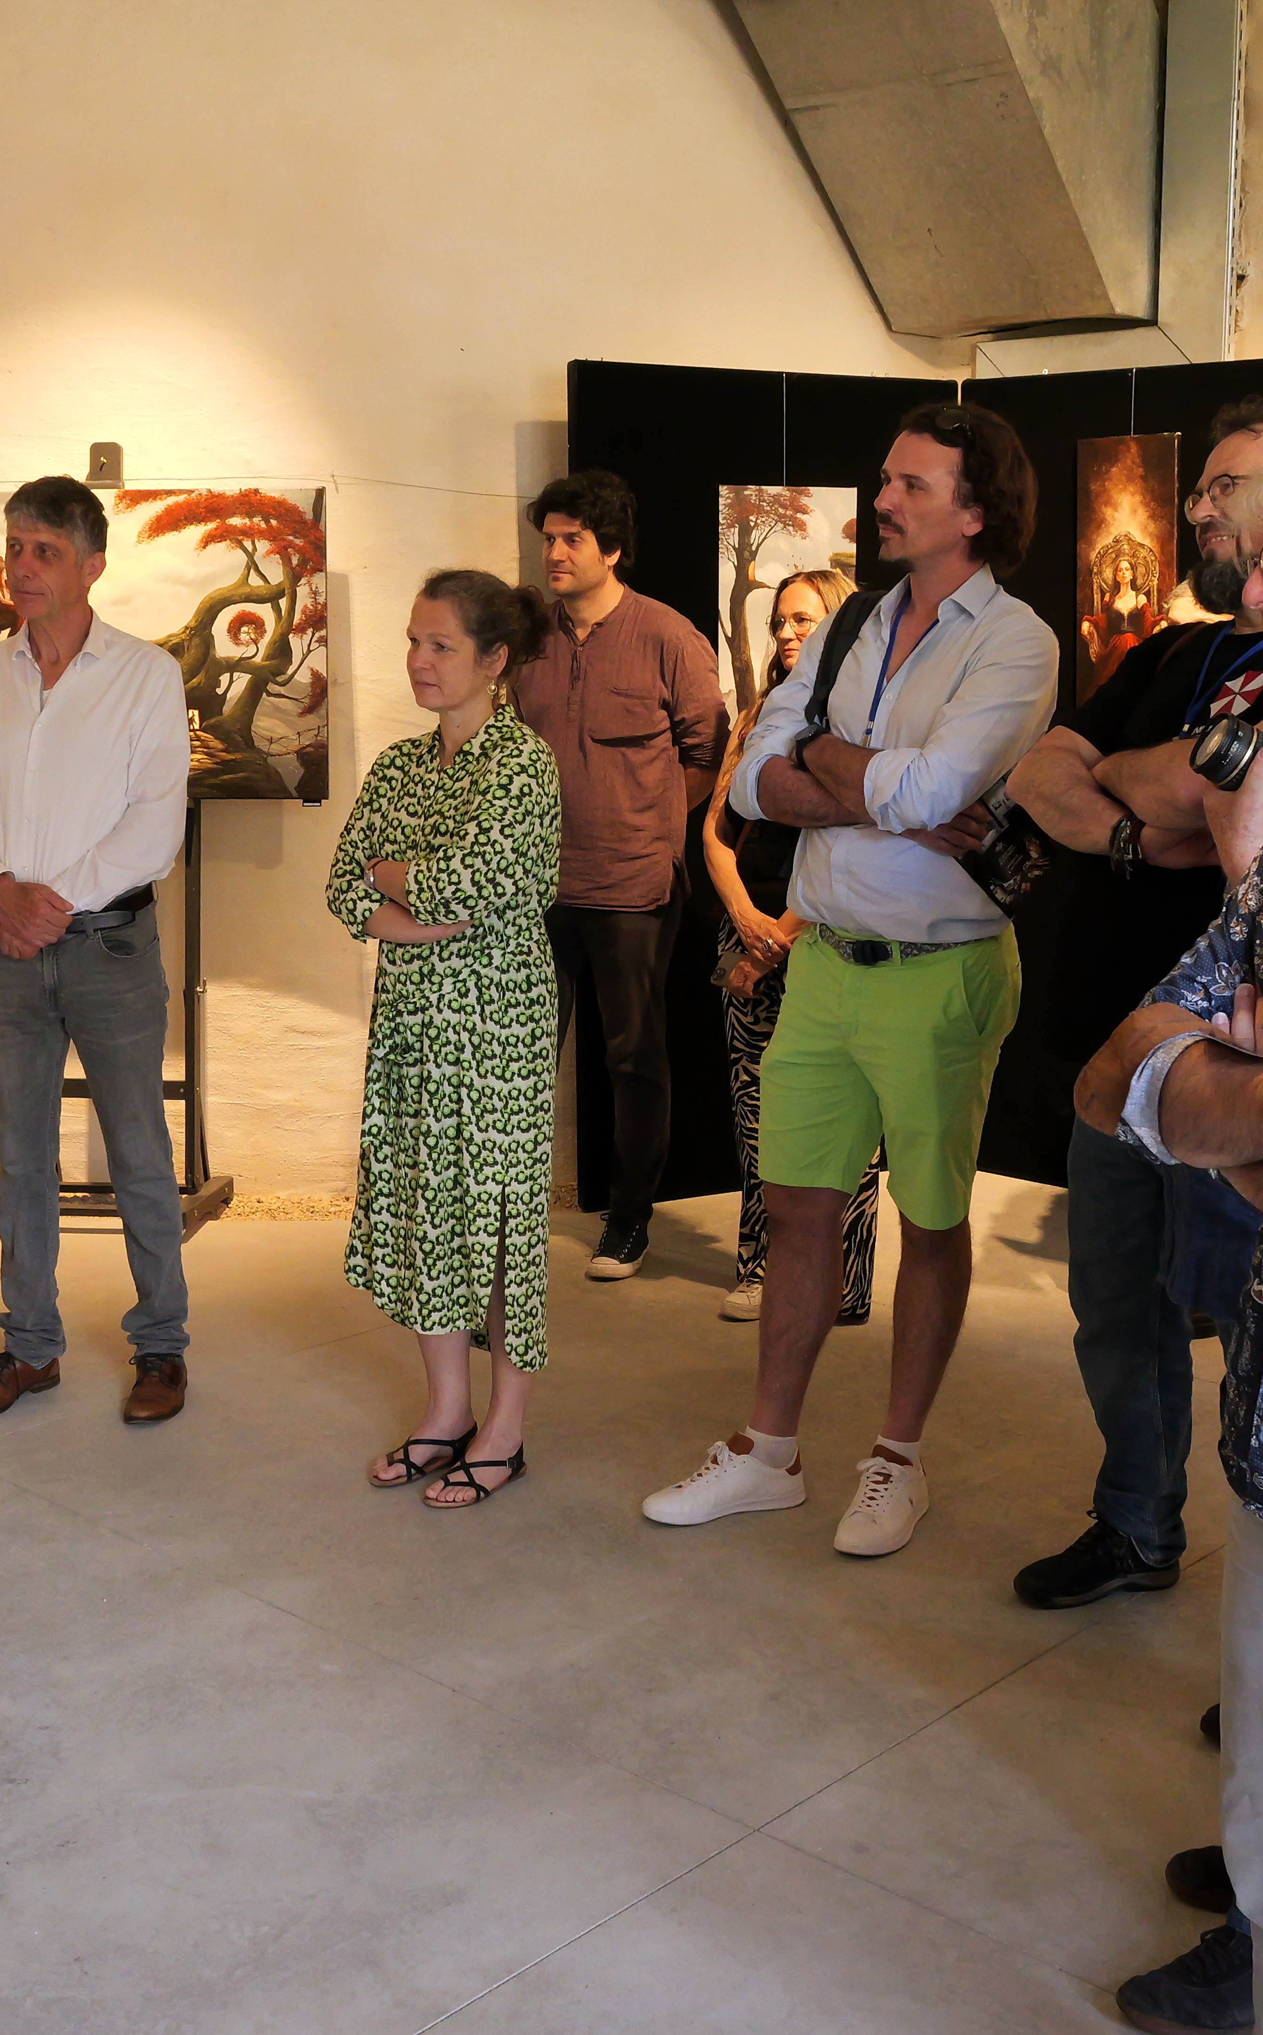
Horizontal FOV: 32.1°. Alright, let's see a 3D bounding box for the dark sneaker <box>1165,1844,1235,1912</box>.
[{"bbox_3d":[0.775,0.992,2.579,0.290,0.110,0.105,1,10,5],"label":"dark sneaker"}]

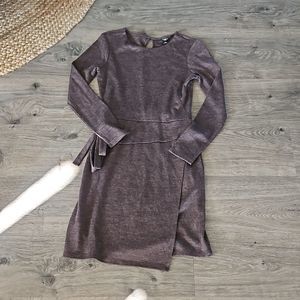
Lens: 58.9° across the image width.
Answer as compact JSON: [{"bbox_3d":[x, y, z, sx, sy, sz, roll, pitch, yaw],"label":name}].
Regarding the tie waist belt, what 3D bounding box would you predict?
[{"bbox_3d":[-0.060,-0.017,0.960,0.427,0.035,0.199,0,75,0],"label":"tie waist belt"}]

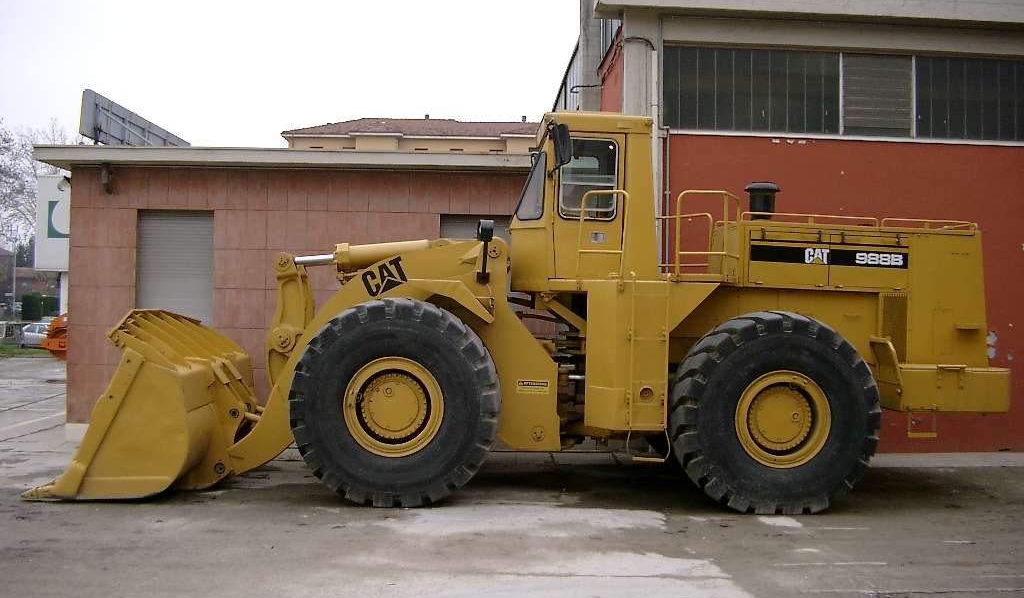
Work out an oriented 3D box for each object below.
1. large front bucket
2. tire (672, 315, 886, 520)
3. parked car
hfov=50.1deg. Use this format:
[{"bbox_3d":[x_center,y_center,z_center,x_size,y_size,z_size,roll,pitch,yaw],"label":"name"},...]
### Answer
[{"bbox_3d":[-3.796,1.073,12.280,1.900,1.840,3.550,1,-2,-3],"label":"large front bucket"},{"bbox_3d":[2.667,1.154,11.329,2.030,2.020,0.870,1,-2,-4],"label":"tire"},{"bbox_3d":[-26.199,2.068,62.000,4.000,1.440,1.680,1,-2,9],"label":"parked car"}]

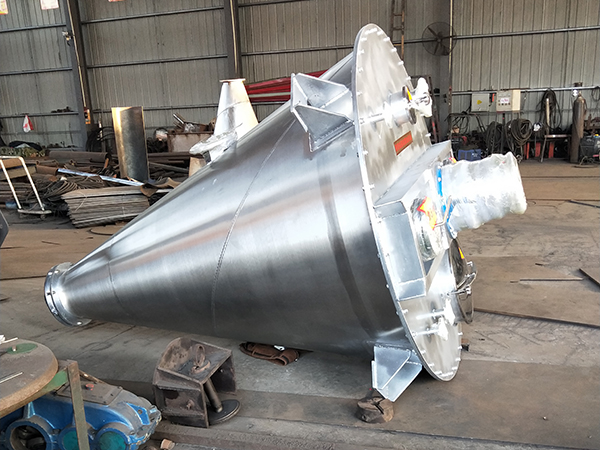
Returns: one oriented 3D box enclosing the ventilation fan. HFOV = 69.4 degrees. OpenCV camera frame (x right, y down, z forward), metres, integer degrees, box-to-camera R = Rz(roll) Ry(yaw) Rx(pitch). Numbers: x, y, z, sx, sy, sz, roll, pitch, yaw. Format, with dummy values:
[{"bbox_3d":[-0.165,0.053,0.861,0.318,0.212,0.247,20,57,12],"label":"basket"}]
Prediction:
[{"bbox_3d":[3.412,-4.541,10.565,0.800,0.800,0.370,2,30,22],"label":"ventilation fan"}]

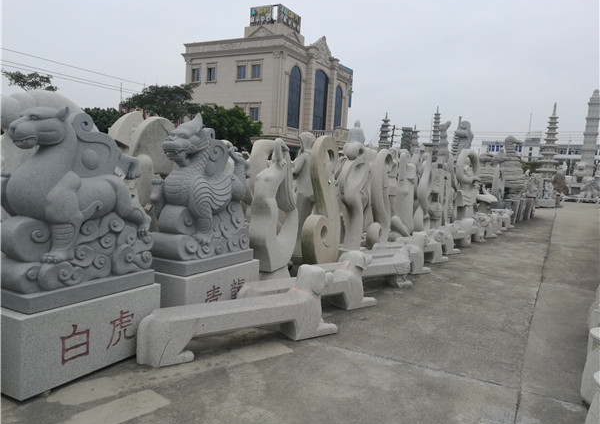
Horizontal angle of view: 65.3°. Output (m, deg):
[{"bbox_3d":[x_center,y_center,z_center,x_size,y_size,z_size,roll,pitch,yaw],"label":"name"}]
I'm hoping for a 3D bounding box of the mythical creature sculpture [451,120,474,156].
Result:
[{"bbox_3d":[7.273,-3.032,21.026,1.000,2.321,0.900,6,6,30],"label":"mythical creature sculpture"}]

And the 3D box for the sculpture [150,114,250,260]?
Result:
[{"bbox_3d":[-1.019,-0.274,4.954,0.620,1.400,1.150,6,5,27],"label":"sculpture"}]

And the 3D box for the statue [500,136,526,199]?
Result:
[{"bbox_3d":[14.180,-2.904,30.947,1.400,4.282,1.500,6,5,27],"label":"statue"}]

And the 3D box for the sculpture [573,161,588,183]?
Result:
[{"bbox_3d":[29.968,-4.220,50.000,1.500,2.338,1.400,6,6,30],"label":"sculpture"}]

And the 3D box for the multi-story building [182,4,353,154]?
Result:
[{"bbox_3d":[-3.246,-12.126,53.280,11.940,17.832,16.000,6,6,29],"label":"multi-story building"}]

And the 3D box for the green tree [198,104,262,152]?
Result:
[{"bbox_3d":[-5.385,-5.088,36.055,4.600,6.494,4.500,6,6,29],"label":"green tree"}]

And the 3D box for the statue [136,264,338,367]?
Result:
[{"bbox_3d":[-0.467,0.851,4.246,1.850,0.670,0.380,0,6,-34],"label":"statue"}]

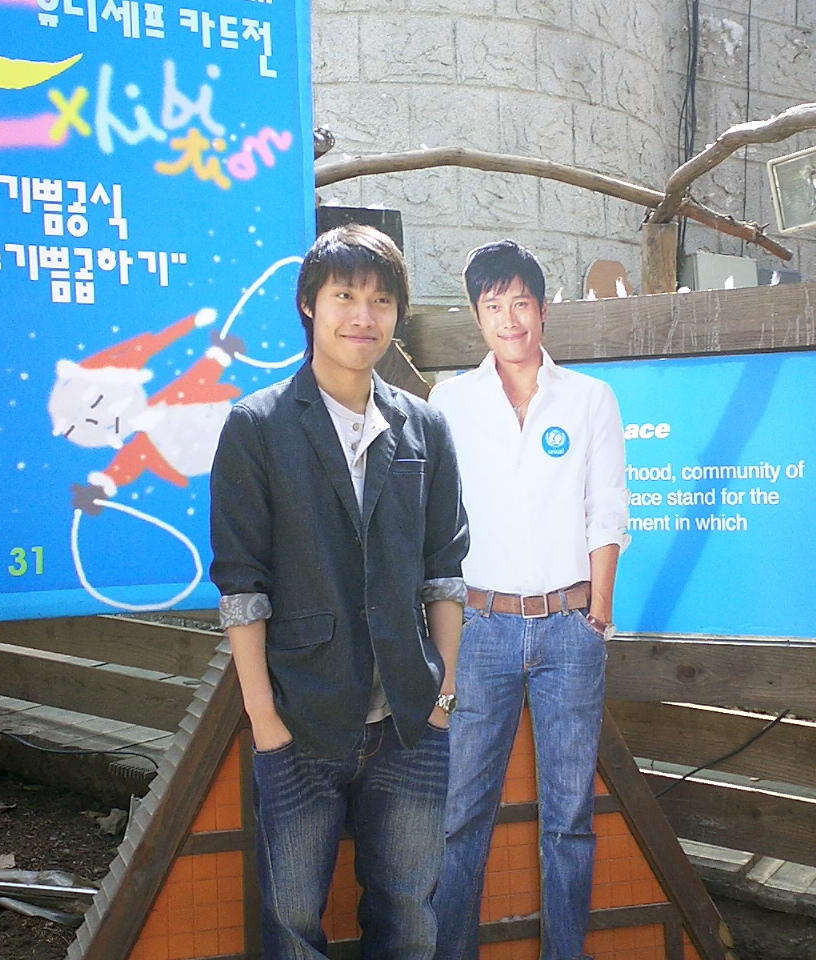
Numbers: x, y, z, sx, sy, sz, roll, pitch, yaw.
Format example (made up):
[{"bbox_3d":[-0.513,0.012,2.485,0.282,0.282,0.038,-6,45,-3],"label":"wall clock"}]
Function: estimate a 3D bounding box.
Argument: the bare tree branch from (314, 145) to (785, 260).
[{"bbox_3d":[0.300,-0.855,4.385,1.950,0.470,0.130,2,3,41],"label":"bare tree branch"}]

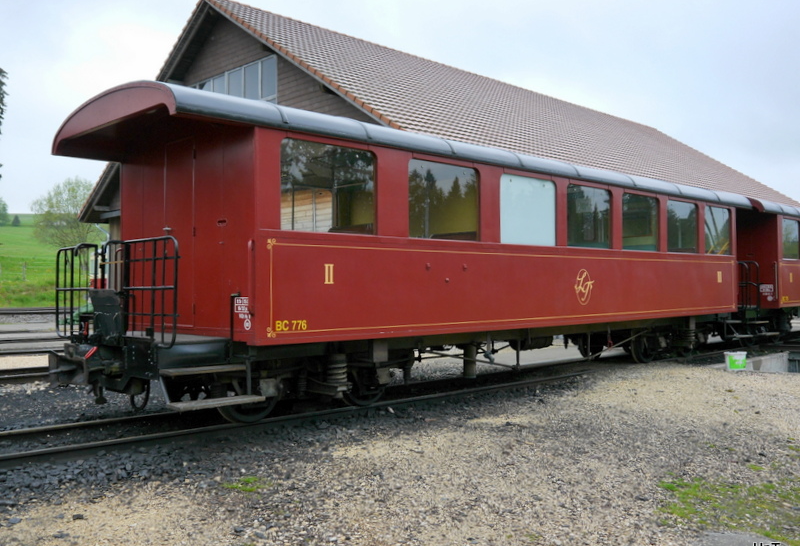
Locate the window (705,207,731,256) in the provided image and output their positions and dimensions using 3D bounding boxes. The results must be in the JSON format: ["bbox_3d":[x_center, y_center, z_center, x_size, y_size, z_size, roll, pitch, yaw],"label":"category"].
[{"bbox_3d":[5.550,-0.715,13.756,1.067,0.826,0.070,1,-2,-45],"label":"window"}]

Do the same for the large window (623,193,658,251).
[{"bbox_3d":[3.593,-0.745,11.807,1.078,0.836,0.070,1,-2,-45],"label":"large window"}]

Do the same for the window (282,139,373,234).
[{"bbox_3d":[-0.683,-0.801,7.550,1.174,0.849,0.070,1,-2,-45],"label":"window"}]

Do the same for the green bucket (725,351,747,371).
[{"bbox_3d":[5.192,1.368,12.150,0.340,0.290,0.330,-1,-1,10],"label":"green bucket"}]

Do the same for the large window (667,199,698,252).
[{"bbox_3d":[4.576,-0.728,12.786,1.075,0.830,0.070,1,-2,-45],"label":"large window"}]

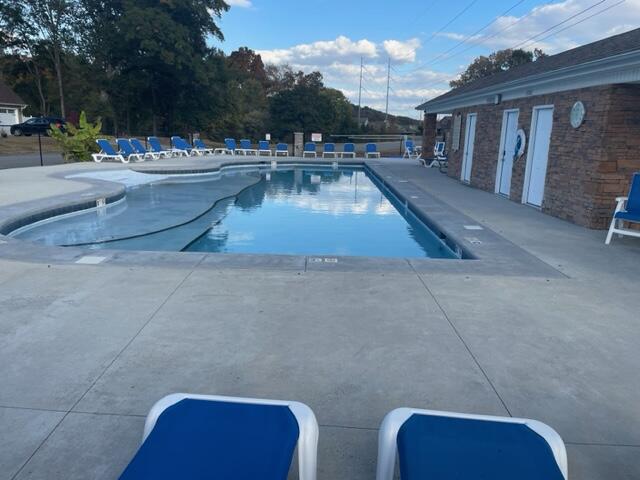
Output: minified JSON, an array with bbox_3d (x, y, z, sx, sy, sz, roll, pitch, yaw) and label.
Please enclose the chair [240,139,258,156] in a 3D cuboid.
[{"bbox_3d":[-4.245,-5.454,28.264,0.690,0.856,1.940,-3,14,-19],"label":"chair"}]

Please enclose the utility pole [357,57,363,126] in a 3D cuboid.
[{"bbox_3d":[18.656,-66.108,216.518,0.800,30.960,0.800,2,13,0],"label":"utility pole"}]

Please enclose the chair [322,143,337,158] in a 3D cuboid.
[{"bbox_3d":[0.530,-4.780,25.648,0.700,0.760,1.850,2,13,0],"label":"chair"}]

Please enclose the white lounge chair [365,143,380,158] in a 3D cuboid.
[{"bbox_3d":[2.868,-4.834,26.148,0.700,0.760,1.850,2,13,0],"label":"white lounge chair"}]

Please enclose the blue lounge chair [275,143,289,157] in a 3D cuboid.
[{"bbox_3d":[-2.199,-5.254,27.948,0.690,0.711,1.940,1,13,-4],"label":"blue lounge chair"}]

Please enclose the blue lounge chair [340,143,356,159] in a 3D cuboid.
[{"bbox_3d":[1.563,-4.799,25.847,0.700,0.760,1.850,2,13,3],"label":"blue lounge chair"}]

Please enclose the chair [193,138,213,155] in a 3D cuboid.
[{"bbox_3d":[-6.710,-5.372,27.695,1.940,0.824,0.690,12,16,38],"label":"chair"}]

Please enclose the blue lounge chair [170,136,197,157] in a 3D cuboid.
[{"bbox_3d":[-7.228,-4.980,25.705,1.940,0.919,0.690,11,16,36],"label":"blue lounge chair"}]

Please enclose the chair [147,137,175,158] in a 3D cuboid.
[{"bbox_3d":[-8.097,-4.819,24.884,1.940,0.927,0.690,10,15,32],"label":"chair"}]

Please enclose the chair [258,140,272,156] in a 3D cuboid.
[{"bbox_3d":[-3.238,-5.330,27.926,0.690,0.817,1.940,0,13,-9],"label":"chair"}]

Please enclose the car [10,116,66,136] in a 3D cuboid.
[{"bbox_3d":[-27.494,-11.097,47.000,4.650,1.730,1.850,-2,13,-14],"label":"car"}]

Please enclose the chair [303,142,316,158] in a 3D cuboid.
[{"bbox_3d":[-0.484,-4.756,25.449,0.700,0.750,1.850,2,13,0],"label":"chair"}]

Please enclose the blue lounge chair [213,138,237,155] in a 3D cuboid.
[{"bbox_3d":[-4.578,-4.821,25.156,0.700,0.800,1.850,-7,15,-31],"label":"blue lounge chair"}]

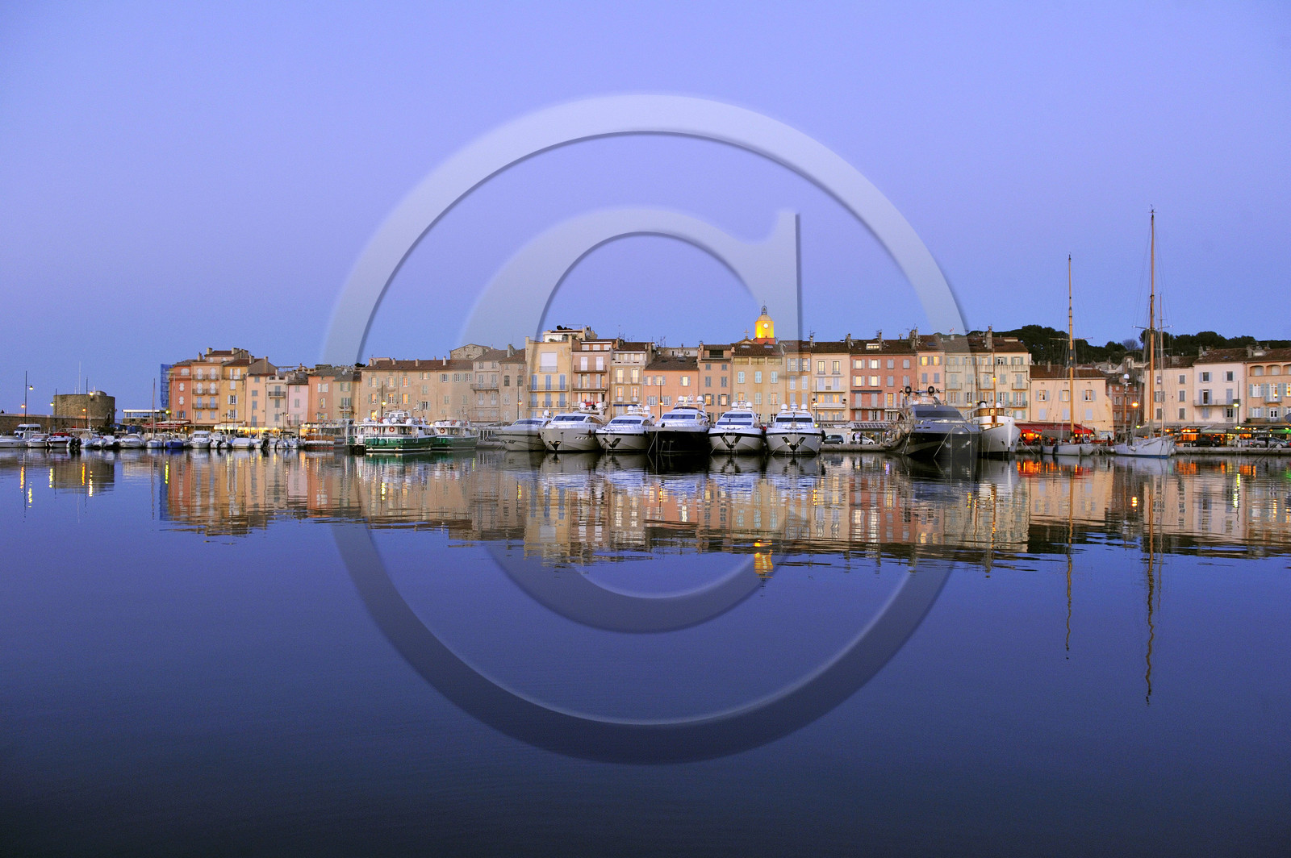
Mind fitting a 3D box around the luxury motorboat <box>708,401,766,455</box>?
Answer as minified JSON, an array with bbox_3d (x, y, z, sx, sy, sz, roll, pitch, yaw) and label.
[{"bbox_3d":[12.924,-0.461,131.020,6.800,7.500,29.500,0,0,9],"label":"luxury motorboat"}]

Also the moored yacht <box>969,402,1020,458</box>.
[{"bbox_3d":[44.500,-0.230,119.900,6.100,7.000,20.000,0,0,9],"label":"moored yacht"}]

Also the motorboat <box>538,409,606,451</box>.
[{"bbox_3d":[-10.649,-0.122,138.018,6.500,6.600,27.000,0,0,7],"label":"motorboat"}]

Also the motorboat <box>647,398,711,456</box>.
[{"bbox_3d":[5.126,-0.791,134.522,7.000,8.100,29.500,0,0,9],"label":"motorboat"}]

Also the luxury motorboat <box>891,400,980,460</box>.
[{"bbox_3d":[36.700,-0.600,116.400,6.800,7.600,27.000,0,0,11],"label":"luxury motorboat"}]

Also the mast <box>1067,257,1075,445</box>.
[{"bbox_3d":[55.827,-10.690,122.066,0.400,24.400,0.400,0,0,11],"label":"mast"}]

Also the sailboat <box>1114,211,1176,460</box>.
[{"bbox_3d":[61.593,-11.299,113.580,5.200,29.600,25.500,0,0,16],"label":"sailboat"}]

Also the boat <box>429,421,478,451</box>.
[{"bbox_3d":[-26.700,0.710,132.500,4.900,4.300,17.000,0,0,10],"label":"boat"}]

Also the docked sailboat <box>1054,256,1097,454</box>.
[{"bbox_3d":[56.883,-9.625,123.571,4.600,26.300,17.000,0,0,11],"label":"docked sailboat"}]

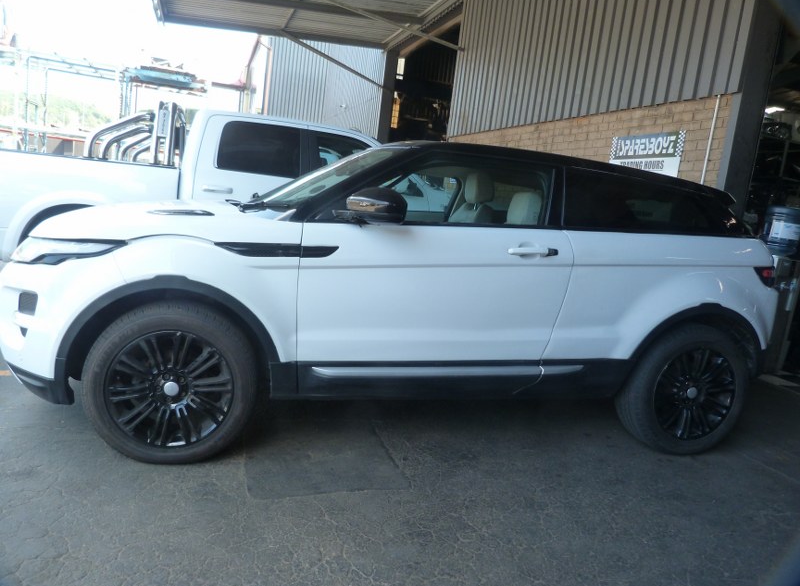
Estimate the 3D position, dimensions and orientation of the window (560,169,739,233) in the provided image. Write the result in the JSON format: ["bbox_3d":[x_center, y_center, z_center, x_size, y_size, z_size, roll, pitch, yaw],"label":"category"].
[{"bbox_3d":[1.344,-0.457,3.070,1.070,0.320,0.170,3,10,-15],"label":"window"}]

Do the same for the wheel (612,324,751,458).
[{"bbox_3d":[1.572,0.531,3.227,0.725,0.725,0.240,3,10,-15],"label":"wheel"}]

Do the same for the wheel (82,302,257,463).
[{"bbox_3d":[-0.994,0.385,2.541,0.725,0.725,0.240,4,10,-12],"label":"wheel"}]

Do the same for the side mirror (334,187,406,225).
[{"bbox_3d":[-0.124,-0.386,2.477,0.230,0.155,0.220,3,10,-15],"label":"side mirror"}]

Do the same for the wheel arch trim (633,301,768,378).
[{"bbox_3d":[1.612,0.249,3.099,0.890,0.420,0.120,3,10,-15],"label":"wheel arch trim"}]

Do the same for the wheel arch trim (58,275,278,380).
[{"bbox_3d":[-0.952,0.145,2.423,0.890,0.460,0.110,3,10,-15],"label":"wheel arch trim"}]

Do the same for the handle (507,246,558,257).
[{"bbox_3d":[0.633,-0.192,2.753,0.260,0.045,0.060,3,10,-15],"label":"handle"}]

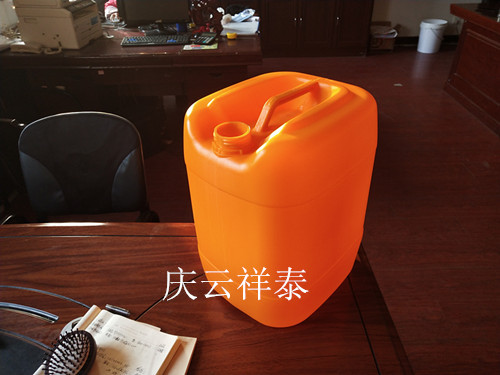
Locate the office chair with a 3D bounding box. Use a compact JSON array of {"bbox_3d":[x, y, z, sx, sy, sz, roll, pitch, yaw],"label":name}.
[{"bbox_3d":[-0.557,0.242,1.607,0.590,0.910,0.600,-4,33,-2],"label":"office chair"}]

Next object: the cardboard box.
[{"bbox_3d":[1.553,-1.790,5.162,0.337,0.290,0.250,-1,33,2],"label":"cardboard box"}]

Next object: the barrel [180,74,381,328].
[{"bbox_3d":[0.058,0.017,0.815,0.268,0.394,0.301,24,40,36],"label":"barrel"}]

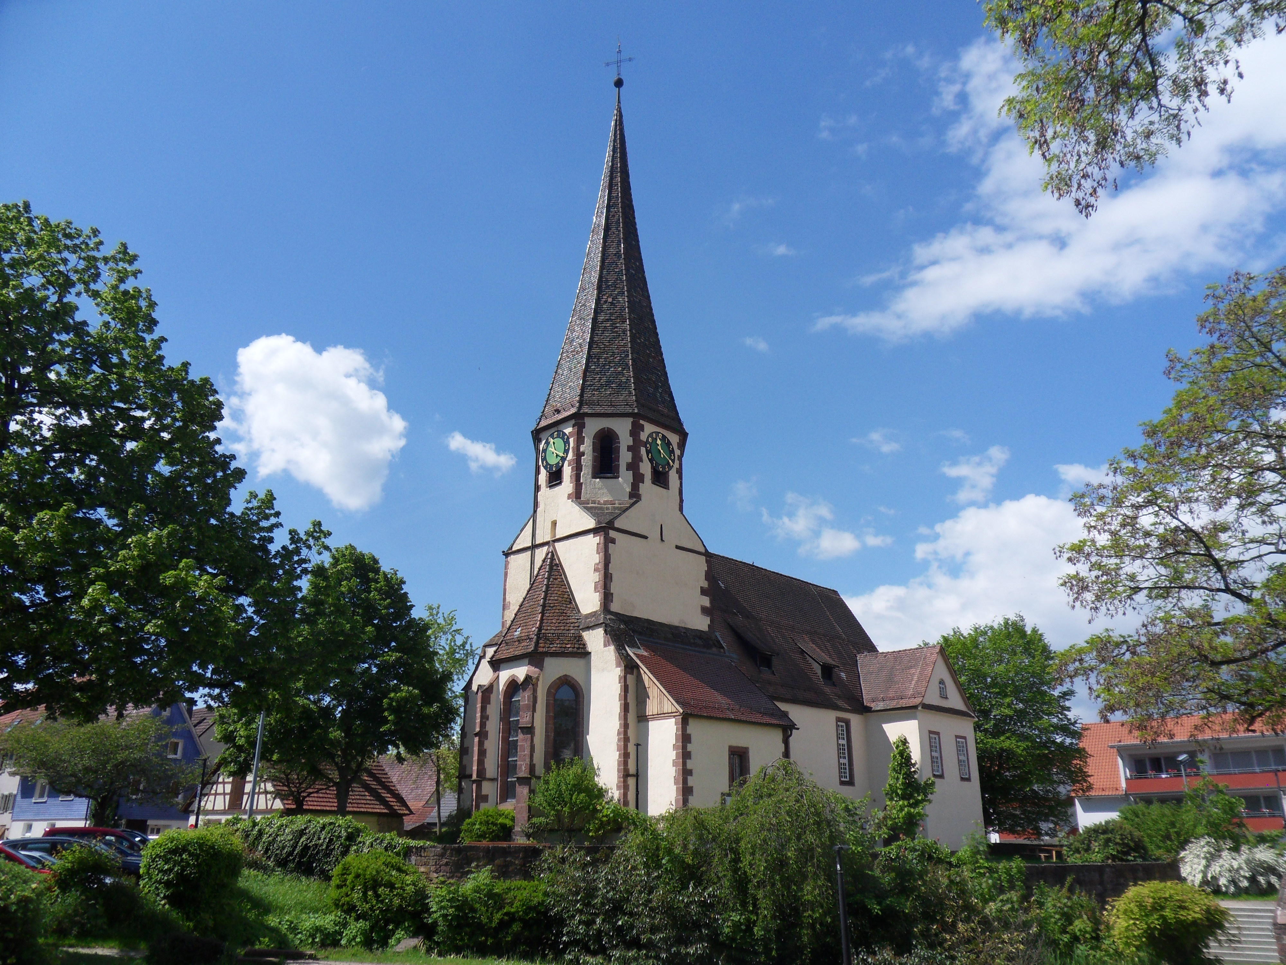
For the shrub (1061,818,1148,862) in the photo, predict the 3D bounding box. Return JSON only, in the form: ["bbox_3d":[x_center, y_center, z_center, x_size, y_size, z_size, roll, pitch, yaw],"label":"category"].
[{"bbox_3d":[18.029,13.978,39.067,3.400,1.760,2.800,-8,-21,22],"label":"shrub"}]

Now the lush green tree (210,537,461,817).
[{"bbox_3d":[-12.660,8.779,41.437,9.800,12.920,9.800,6,-20,-16],"label":"lush green tree"}]

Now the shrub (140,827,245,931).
[{"bbox_3d":[-9.848,8.637,21.879,2.200,2.180,2.200,8,-21,-21],"label":"shrub"}]

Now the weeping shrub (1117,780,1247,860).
[{"bbox_3d":[22.759,14.205,42.165,5.200,3.480,4.200,-10,-22,25],"label":"weeping shrub"}]

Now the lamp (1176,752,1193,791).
[{"bbox_3d":[25.383,15.139,46.605,0.450,5.050,0.600,14,-24,-34],"label":"lamp"}]

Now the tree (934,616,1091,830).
[{"bbox_3d":[22.222,15.104,60.927,9.800,14.210,9.800,-7,-20,18],"label":"tree"}]

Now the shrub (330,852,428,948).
[{"bbox_3d":[-6.056,9.607,23.126,2.250,2.100,2.100,5,-20,-13],"label":"shrub"}]

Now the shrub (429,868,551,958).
[{"bbox_3d":[-3.517,9.871,23.032,2.800,1.870,2.000,3,-20,-8],"label":"shrub"}]

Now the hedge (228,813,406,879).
[{"bbox_3d":[-9.536,10.744,29.617,5.300,1.780,1.500,2,-19,-5],"label":"hedge"}]

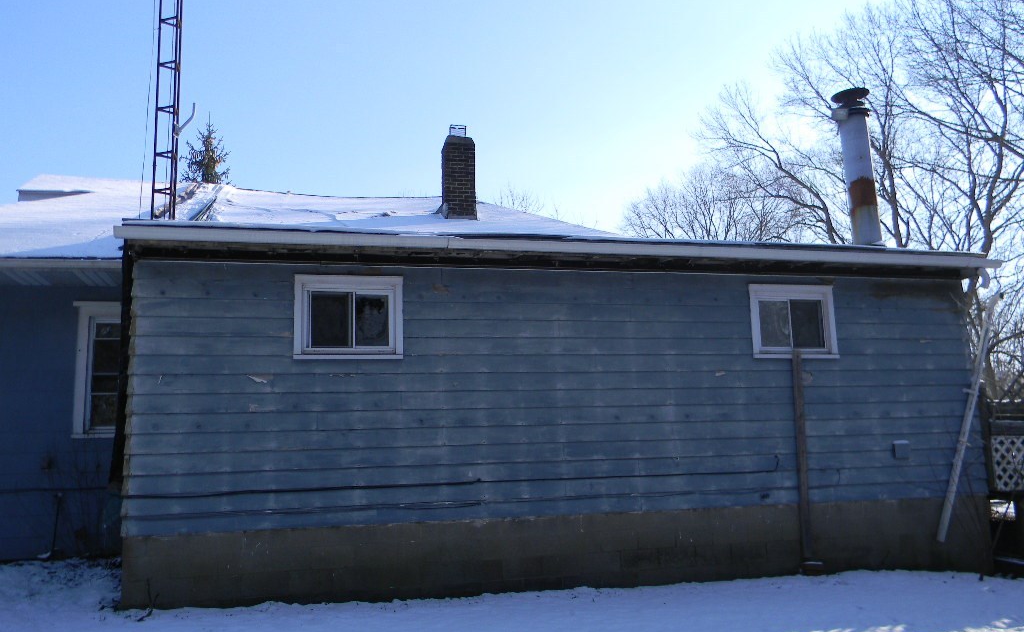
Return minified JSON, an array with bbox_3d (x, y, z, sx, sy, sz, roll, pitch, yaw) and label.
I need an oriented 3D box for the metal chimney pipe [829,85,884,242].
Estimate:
[{"bbox_3d":[4.331,-1.841,10.326,0.436,1.996,0.436,-2,-8,-14],"label":"metal chimney pipe"}]

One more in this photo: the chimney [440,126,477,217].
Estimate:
[{"bbox_3d":[-0.908,-2.361,13.700,0.520,1.647,0.390,1,-8,-14],"label":"chimney"}]

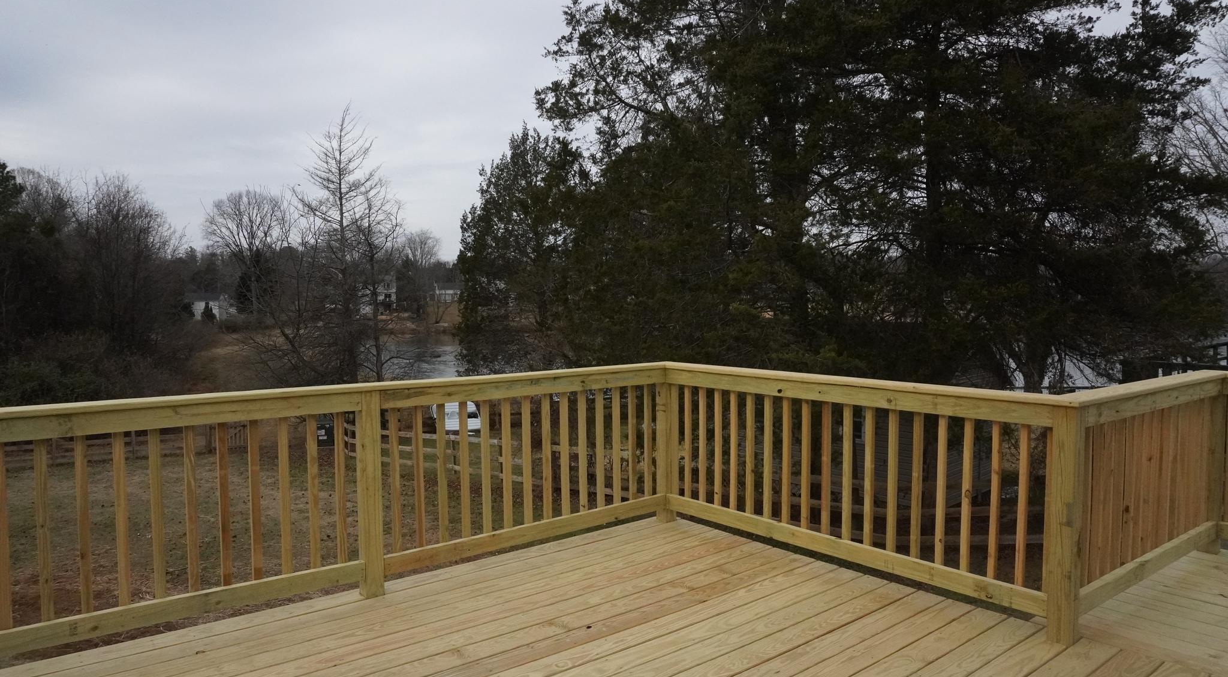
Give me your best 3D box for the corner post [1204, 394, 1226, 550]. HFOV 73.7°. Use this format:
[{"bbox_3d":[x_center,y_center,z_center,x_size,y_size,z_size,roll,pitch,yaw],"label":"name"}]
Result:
[{"bbox_3d":[3.077,0.655,4.211,0.089,0.890,0.089,-2,4,-40],"label":"corner post"}]

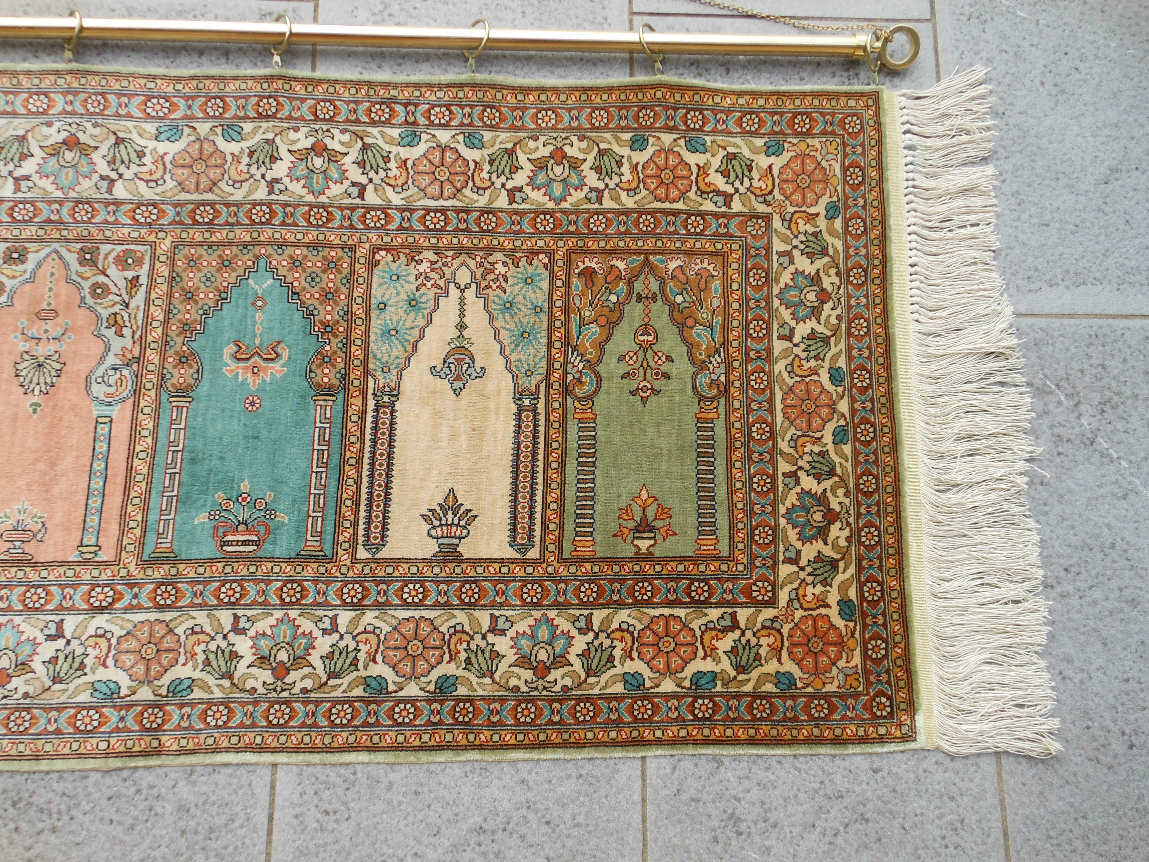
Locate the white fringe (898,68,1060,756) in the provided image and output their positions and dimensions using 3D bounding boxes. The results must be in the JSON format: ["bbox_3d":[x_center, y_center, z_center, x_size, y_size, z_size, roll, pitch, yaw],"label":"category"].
[{"bbox_3d":[0.365,-0.043,0.752,0.113,0.012,0.647,1,80,-2],"label":"white fringe"}]

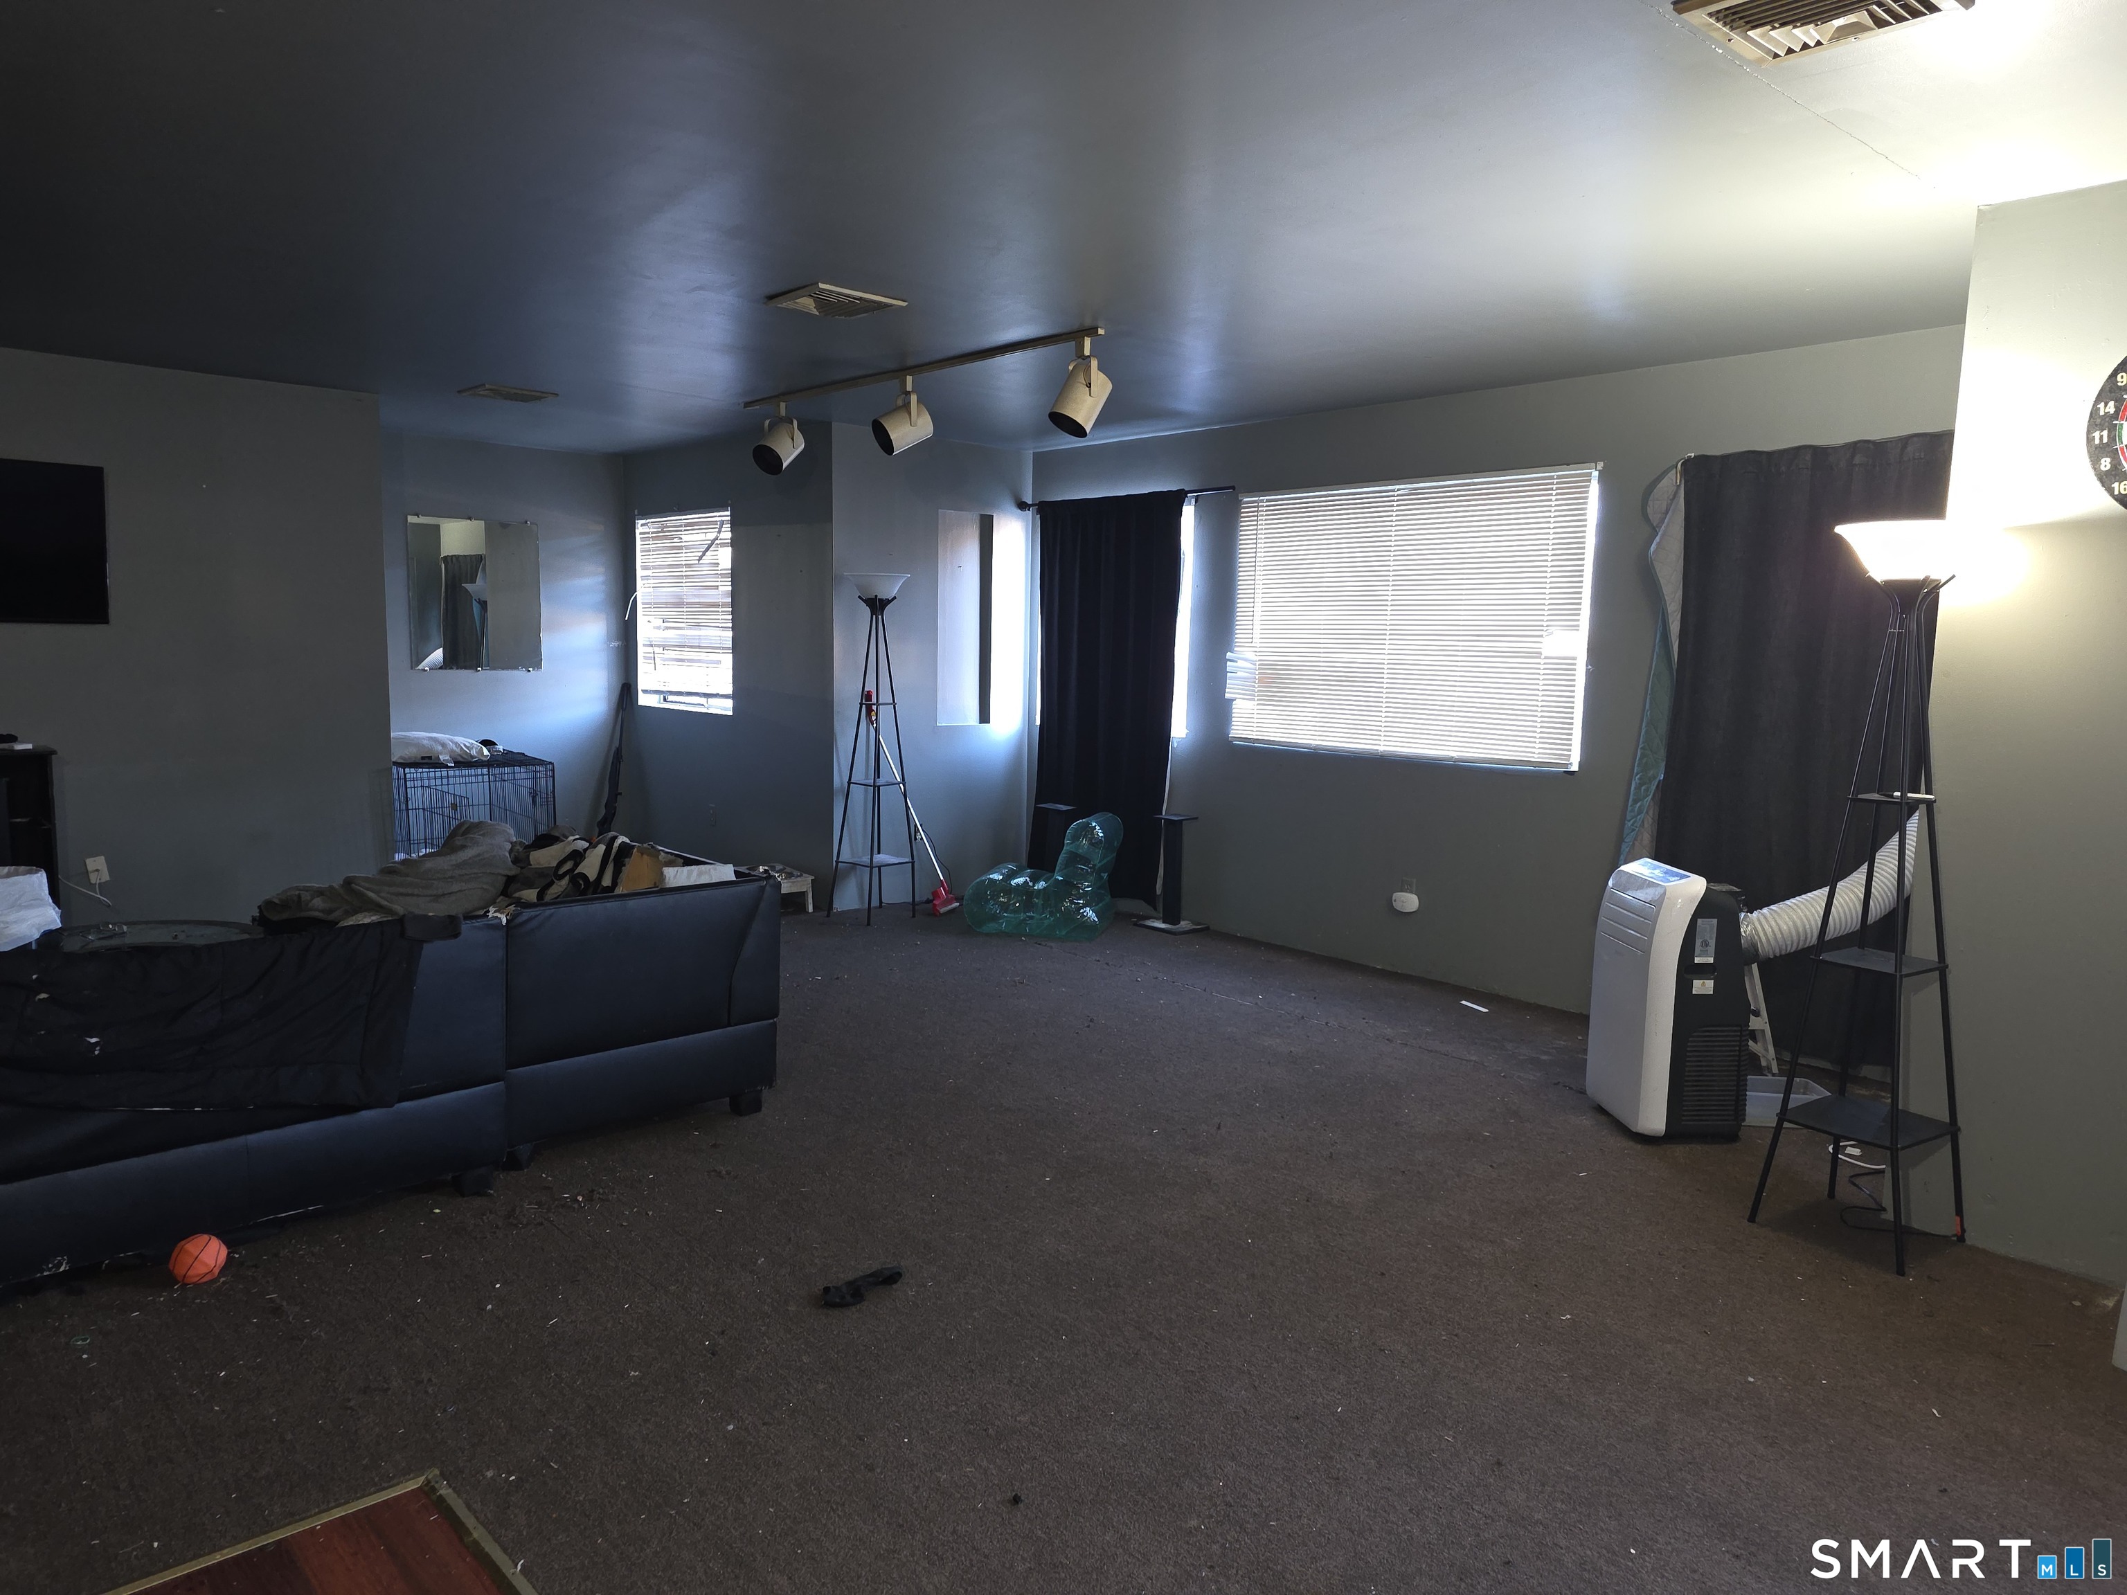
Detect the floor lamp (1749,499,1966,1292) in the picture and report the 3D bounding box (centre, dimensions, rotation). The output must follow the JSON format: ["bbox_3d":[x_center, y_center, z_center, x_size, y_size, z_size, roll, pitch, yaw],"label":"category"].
[{"bbox_3d":[1.991,0.224,3.413,0.350,1.725,0.350,-3,8,-34],"label":"floor lamp"}]

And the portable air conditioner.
[{"bbox_3d":[1.880,0.602,4.329,0.310,0.770,0.415,0,6,-10],"label":"portable air conditioner"}]

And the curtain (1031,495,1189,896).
[{"bbox_3d":[0.175,-0.492,7.468,0.100,2.110,1.080,-4,8,-42],"label":"curtain"}]

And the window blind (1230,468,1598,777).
[{"bbox_3d":[1.430,-0.769,6.136,0.050,1.175,1.775,-4,8,-42],"label":"window blind"}]

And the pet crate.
[{"bbox_3d":[-3.333,0.126,7.692,0.740,0.740,1.000,-4,8,-40],"label":"pet crate"}]

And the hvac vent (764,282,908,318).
[{"bbox_3d":[-0.723,-1.566,4.467,0.324,0.025,0.324,-4,8,-42],"label":"hvac vent"}]

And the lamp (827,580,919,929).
[{"bbox_3d":[-0.955,-0.250,7.114,0.345,1.725,0.345,-5,9,-45],"label":"lamp"}]

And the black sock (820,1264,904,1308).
[{"bbox_3d":[-0.437,1.054,3.051,0.200,0.040,0.075,-3,7,-34],"label":"black sock"}]

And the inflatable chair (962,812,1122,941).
[{"bbox_3d":[-0.072,0.355,7.078,0.680,0.570,0.700,3,6,12],"label":"inflatable chair"}]

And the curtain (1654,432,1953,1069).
[{"bbox_3d":[2.571,-0.158,4.838,0.100,2.070,1.060,-4,8,-42],"label":"curtain"}]

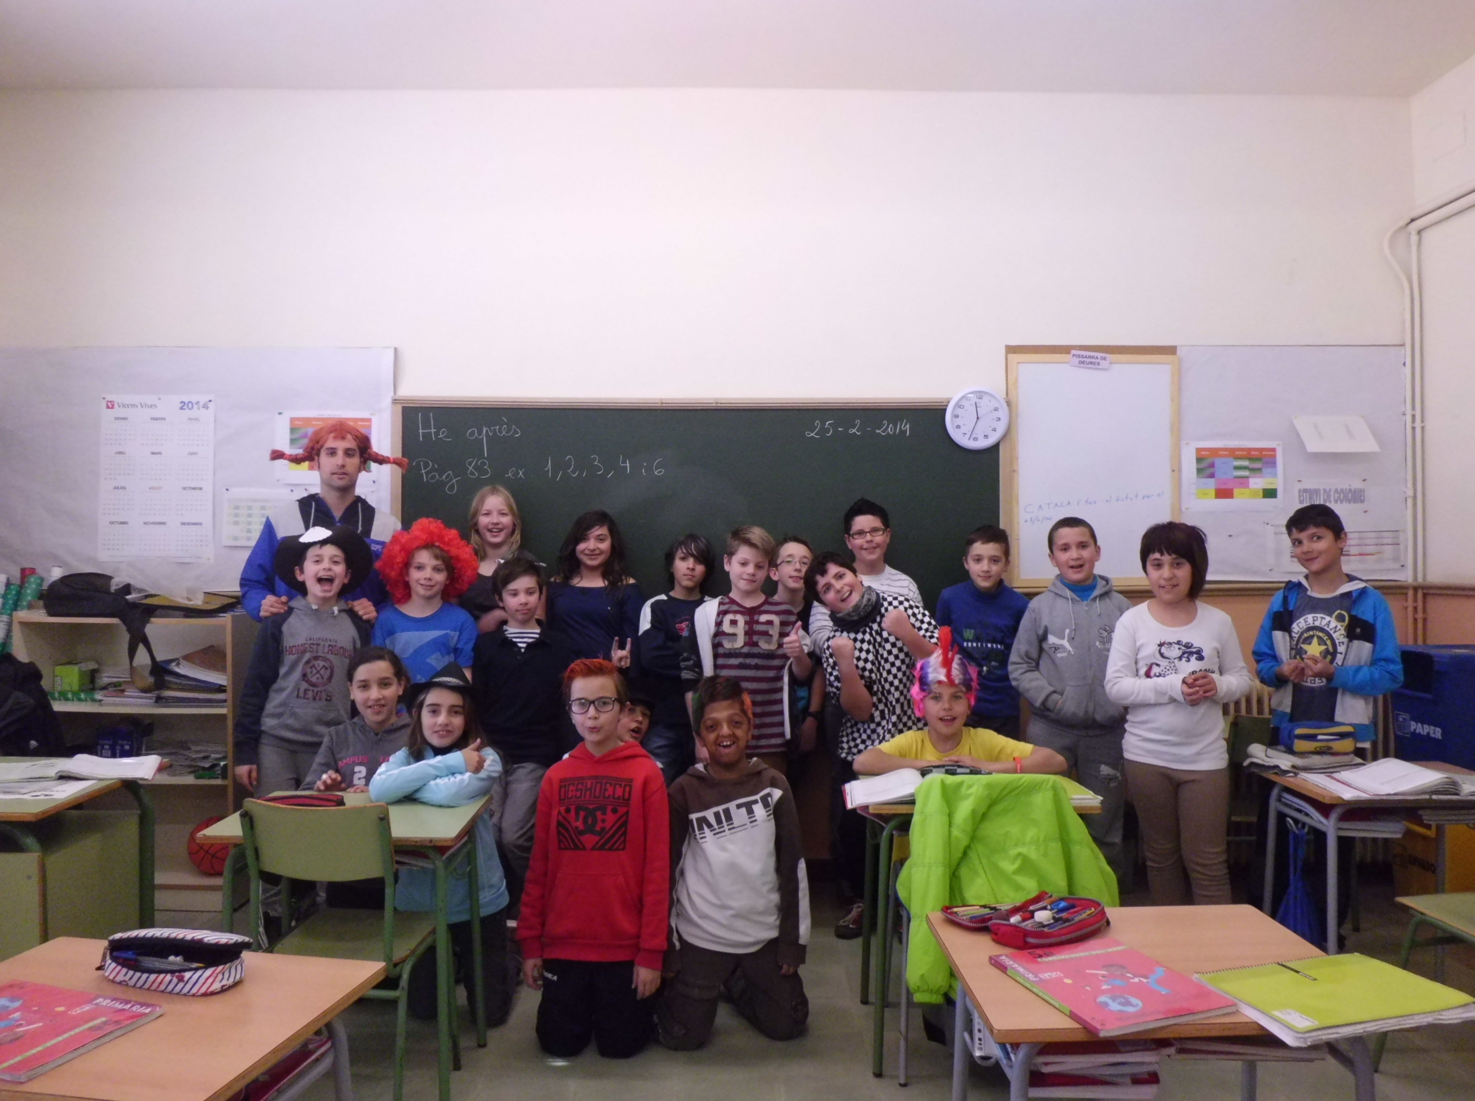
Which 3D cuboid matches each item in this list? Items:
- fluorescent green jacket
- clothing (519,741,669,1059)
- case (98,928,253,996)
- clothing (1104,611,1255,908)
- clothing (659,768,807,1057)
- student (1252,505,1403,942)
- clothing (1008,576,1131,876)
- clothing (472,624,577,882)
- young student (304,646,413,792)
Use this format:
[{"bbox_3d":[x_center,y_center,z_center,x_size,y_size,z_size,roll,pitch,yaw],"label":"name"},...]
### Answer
[{"bbox_3d":[0.674,0.840,2.750,0.530,0.570,0.260,0,0,0],"label":"fluorescent green jacket"},{"bbox_3d":[-0.405,0.955,3.170,0.420,0.830,0.380,0,0,-2],"label":"clothing"},{"bbox_3d":[-0.875,0.640,1.735,0.222,0.066,0.110,0,0,5],"label":"case"},{"bbox_3d":[1.350,0.713,3.413,0.430,1.110,0.270,0,1,14],"label":"clothing"},{"bbox_3d":[-0.012,0.985,3.220,0.430,0.780,0.390,0,0,-5],"label":"clothing"},{"bbox_3d":[1.955,0.575,3.691,0.450,1.455,0.320,1,1,31],"label":"student"},{"bbox_3d":[1.205,0.726,4.030,0.440,1.270,0.290,0,0,6],"label":"clothing"},{"bbox_3d":[-0.710,0.752,3.714,0.370,1.020,0.270,0,1,-5],"label":"clothing"},{"bbox_3d":[-1.100,0.800,3.315,0.370,1.020,0.440,0,1,-6],"label":"young student"}]

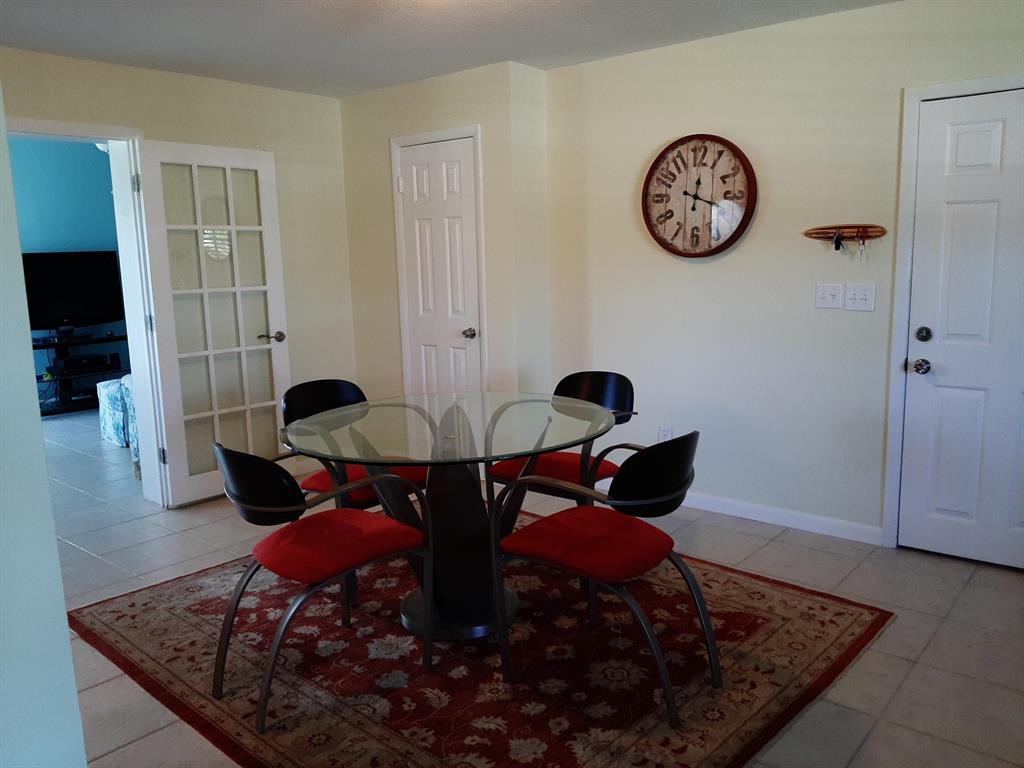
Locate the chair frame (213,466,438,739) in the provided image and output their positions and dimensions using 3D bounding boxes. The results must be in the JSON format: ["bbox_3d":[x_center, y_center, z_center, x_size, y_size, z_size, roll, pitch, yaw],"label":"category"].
[{"bbox_3d":[-0.636,0.562,2.476,0.550,0.825,0.630,8,13,43],"label":"chair frame"}]

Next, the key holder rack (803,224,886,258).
[{"bbox_3d":[1.490,-0.640,3.454,0.360,0.145,0.050,7,13,40],"label":"key holder rack"}]

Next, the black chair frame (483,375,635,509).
[{"bbox_3d":[0.273,0.394,3.328,0.550,0.825,0.630,6,12,36],"label":"black chair frame"}]

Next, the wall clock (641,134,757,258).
[{"bbox_3d":[0.932,-0.935,3.868,0.600,0.600,0.060,7,13,40],"label":"wall clock"}]

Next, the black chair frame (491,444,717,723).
[{"bbox_3d":[0.329,0.544,2.438,0.630,0.825,0.550,7,13,40],"label":"black chair frame"}]

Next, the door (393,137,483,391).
[{"bbox_3d":[-0.432,-0.425,4.698,0.630,2.030,0.050,7,13,40],"label":"door"}]

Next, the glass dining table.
[{"bbox_3d":[-0.213,0.508,2.908,1.146,0.765,1.146,-1,10,0],"label":"glass dining table"}]

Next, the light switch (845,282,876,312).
[{"bbox_3d":[1.565,-0.389,3.461,0.126,0.120,0.018,7,13,40],"label":"light switch"}]

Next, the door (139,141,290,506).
[{"bbox_3d":[-1.670,-0.344,4.468,0.050,2.000,0.770,8,13,44],"label":"door"}]

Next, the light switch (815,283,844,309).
[{"bbox_3d":[1.460,-0.404,3.548,0.117,0.115,0.018,7,13,40],"label":"light switch"}]

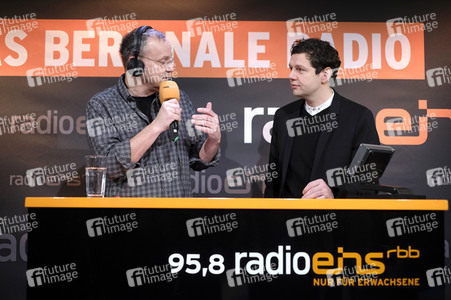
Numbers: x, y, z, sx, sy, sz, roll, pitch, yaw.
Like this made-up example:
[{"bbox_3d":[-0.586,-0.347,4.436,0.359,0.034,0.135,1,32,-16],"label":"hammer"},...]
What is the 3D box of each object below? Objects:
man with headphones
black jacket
[{"bbox_3d":[-0.313,0.379,2.691,0.560,1.790,0.430,2,-5,-26],"label":"man with headphones"},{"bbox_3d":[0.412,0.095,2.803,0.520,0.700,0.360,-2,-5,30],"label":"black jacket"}]

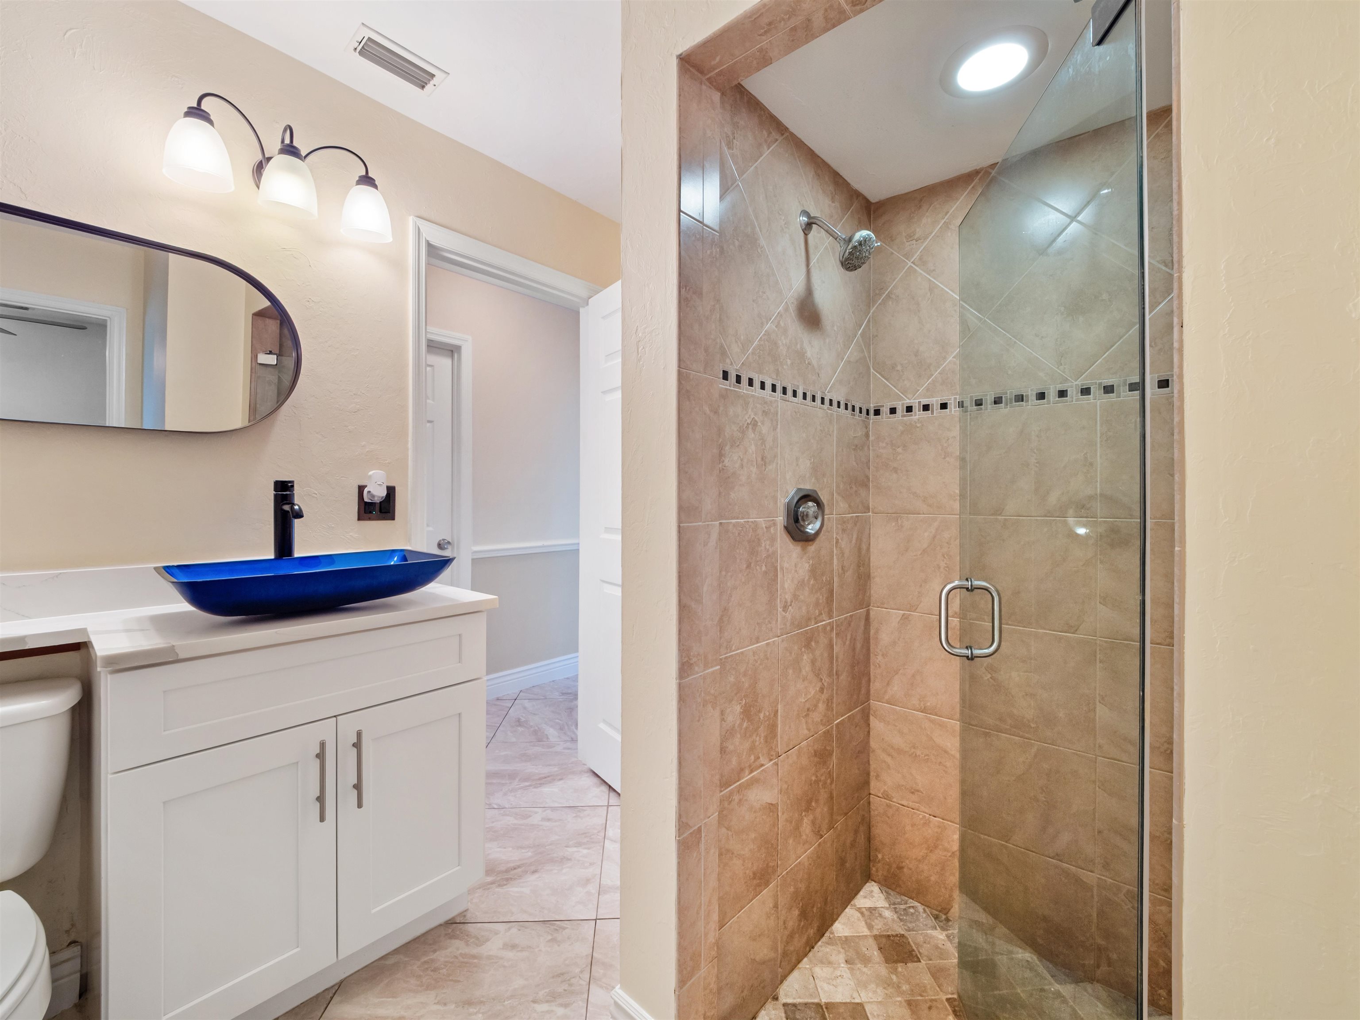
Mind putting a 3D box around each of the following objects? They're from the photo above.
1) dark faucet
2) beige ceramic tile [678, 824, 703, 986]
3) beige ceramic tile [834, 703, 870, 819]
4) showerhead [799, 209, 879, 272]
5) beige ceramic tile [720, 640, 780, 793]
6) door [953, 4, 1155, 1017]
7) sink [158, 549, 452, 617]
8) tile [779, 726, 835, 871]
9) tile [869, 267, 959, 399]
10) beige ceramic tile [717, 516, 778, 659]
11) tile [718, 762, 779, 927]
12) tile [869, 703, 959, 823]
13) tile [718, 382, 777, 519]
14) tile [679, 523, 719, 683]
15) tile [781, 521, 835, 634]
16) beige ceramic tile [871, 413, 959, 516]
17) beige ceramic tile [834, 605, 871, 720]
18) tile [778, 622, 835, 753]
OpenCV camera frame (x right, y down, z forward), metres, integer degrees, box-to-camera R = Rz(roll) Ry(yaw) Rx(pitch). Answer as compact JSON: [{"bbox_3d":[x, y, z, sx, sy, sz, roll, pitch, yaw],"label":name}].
[{"bbox_3d":[-1.056,0.079,1.488,0.152,0.320,0.047,1,1,42],"label":"dark faucet"},{"bbox_3d":[0.018,0.791,1.101,0.011,0.303,0.072,1,1,43],"label":"beige ceramic tile"},{"bbox_3d":[0.535,0.779,1.711,0.011,0.303,0.240,1,1,43],"label":"beige ceramic tile"},{"bbox_3d":[0.413,-0.703,1.424,0.205,0.205,0.110,1,1,43],"label":"showerhead"},{"bbox_3d":[0.152,0.480,1.294,0.010,0.302,0.286,1,1,42],"label":"beige ceramic tile"},{"bbox_3d":[0.604,0.238,0.979,0.012,1.831,0.685,0,0,11],"label":"door"},{"bbox_3d":[-0.910,0.184,1.386,0.338,0.110,0.560,1,1,43],"label":"sink"},{"bbox_3d":[0.351,0.783,1.515,0.010,0.302,0.298,1,1,42],"label":"tile"},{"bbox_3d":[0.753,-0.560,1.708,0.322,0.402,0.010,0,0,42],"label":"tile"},{"bbox_3d":[0.156,0.174,1.300,0.010,0.301,0.275,0,0,42],"label":"beige ceramic tile"},{"bbox_3d":[0.153,0.787,1.304,0.011,0.303,0.278,1,1,43],"label":"tile"},{"bbox_3d":[0.740,0.781,1.716,0.291,0.302,0.010,1,1,42],"label":"tile"},{"bbox_3d":[0.153,-0.127,1.304,0.011,0.303,0.278,1,1,43],"label":"tile"},{"bbox_3d":[0.038,0.180,1.114,0.010,0.302,0.123,1,1,42],"label":"tile"},{"bbox_3d":[0.351,0.173,1.509,0.010,0.302,0.298,1,1,42],"label":"tile"},{"bbox_3d":[0.740,-0.132,1.707,0.291,0.297,0.010,1,1,42],"label":"beige ceramic tile"},{"bbox_3d":[0.540,0.479,1.723,0.010,0.301,0.254,0,0,42],"label":"beige ceramic tile"},{"bbox_3d":[0.351,0.478,1.512,0.010,0.302,0.298,1,1,42],"label":"tile"}]

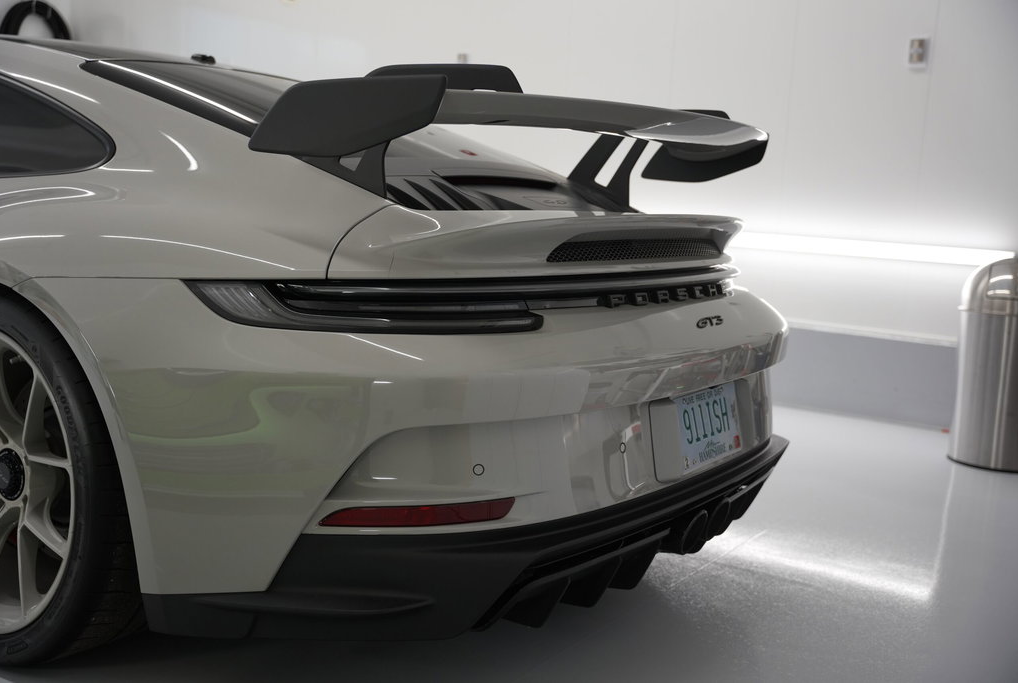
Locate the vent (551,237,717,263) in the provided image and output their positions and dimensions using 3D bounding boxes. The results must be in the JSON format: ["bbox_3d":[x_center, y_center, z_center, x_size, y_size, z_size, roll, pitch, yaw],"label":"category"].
[{"bbox_3d":[0.282,-0.196,2.239,0.055,0.047,0.800,8,10,32],"label":"vent"}]

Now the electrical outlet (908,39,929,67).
[{"bbox_3d":[1.660,-1.175,4.397,0.073,0.116,0.025,7,10,27],"label":"electrical outlet"}]

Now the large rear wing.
[{"bbox_3d":[0.098,-0.407,2.335,0.470,0.255,1.470,8,10,32],"label":"large rear wing"}]

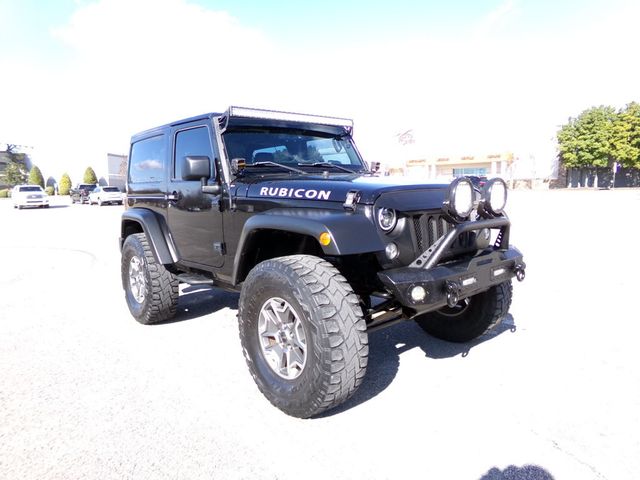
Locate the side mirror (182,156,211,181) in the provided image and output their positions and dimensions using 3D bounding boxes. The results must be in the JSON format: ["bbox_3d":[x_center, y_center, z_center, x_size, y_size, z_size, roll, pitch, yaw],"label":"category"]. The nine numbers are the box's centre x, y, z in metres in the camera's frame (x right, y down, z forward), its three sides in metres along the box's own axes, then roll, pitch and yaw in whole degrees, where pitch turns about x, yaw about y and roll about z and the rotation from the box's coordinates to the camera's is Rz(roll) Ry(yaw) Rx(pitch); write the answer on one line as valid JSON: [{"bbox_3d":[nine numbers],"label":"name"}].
[{"bbox_3d":[-0.882,-0.517,3.163,0.195,0.170,0.100,-7,9,-40],"label":"side mirror"}]

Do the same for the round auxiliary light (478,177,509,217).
[{"bbox_3d":[1.026,-0.267,2.663,0.215,0.220,0.095,-7,9,-40],"label":"round auxiliary light"}]

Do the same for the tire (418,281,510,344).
[{"bbox_3d":[1.113,0.376,3.659,0.318,0.894,0.899,-7,9,-40],"label":"tire"}]

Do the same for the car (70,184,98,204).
[{"bbox_3d":[-23.300,-4.550,44.000,1.950,1.870,5.200,-7,9,-38],"label":"car"}]

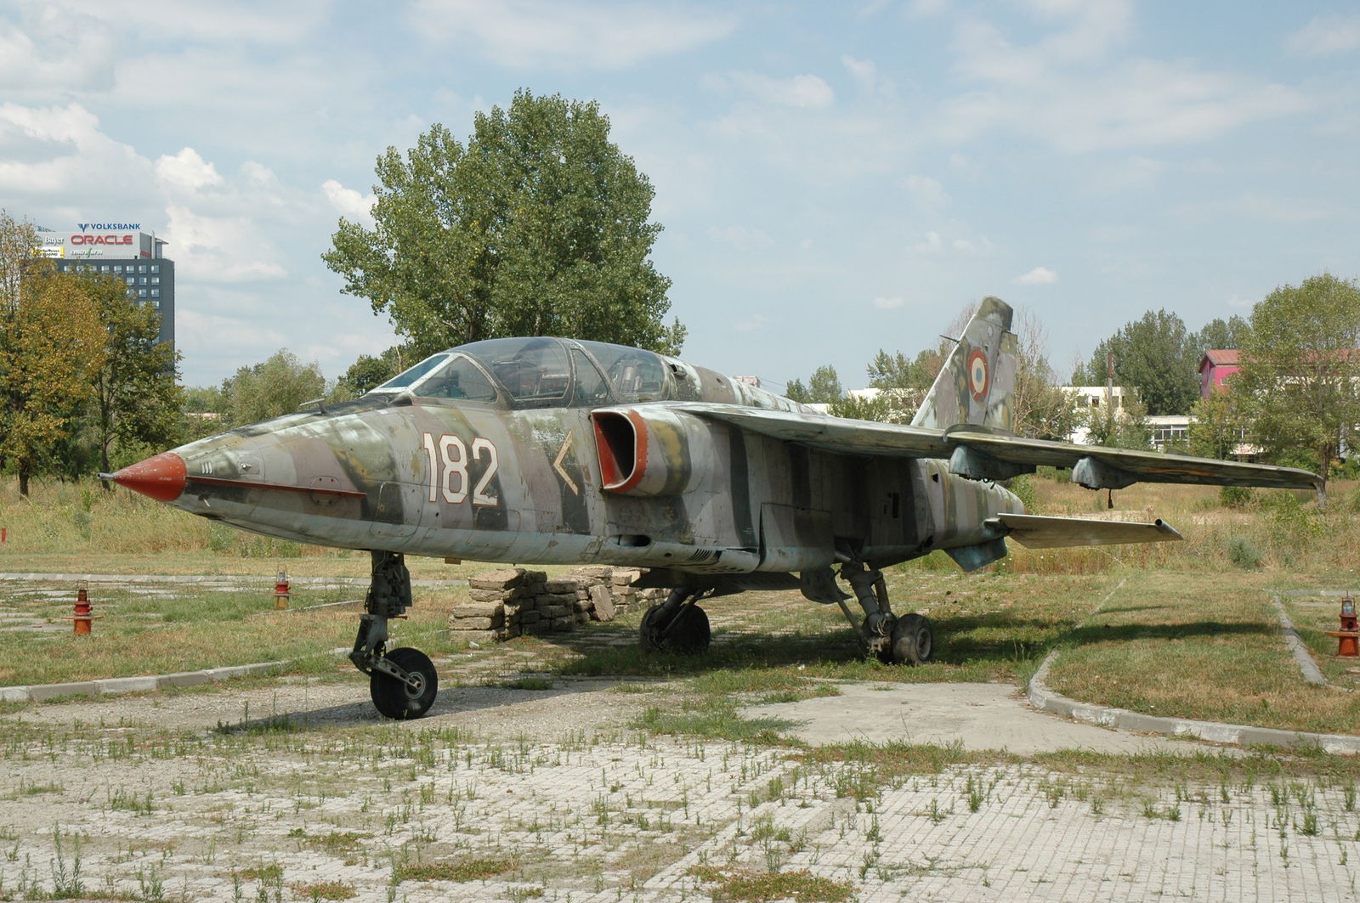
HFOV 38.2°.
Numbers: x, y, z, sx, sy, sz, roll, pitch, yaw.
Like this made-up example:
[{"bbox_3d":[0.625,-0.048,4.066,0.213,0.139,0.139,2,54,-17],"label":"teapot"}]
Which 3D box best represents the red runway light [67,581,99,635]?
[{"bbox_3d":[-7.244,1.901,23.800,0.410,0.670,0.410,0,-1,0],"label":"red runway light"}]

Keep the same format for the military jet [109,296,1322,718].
[{"bbox_3d":[0.300,-0.015,18.691,9.350,4.250,14.675,-1,-1,32],"label":"military jet"}]

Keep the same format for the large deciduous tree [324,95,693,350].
[{"bbox_3d":[-6.096,-4.713,67.830,12.521,15.730,11.269,0,-1,-5],"label":"large deciduous tree"}]

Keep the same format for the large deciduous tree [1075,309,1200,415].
[{"bbox_3d":[36.178,-3.083,154.824,9.821,16.251,8.839,0,-1,13],"label":"large deciduous tree"}]

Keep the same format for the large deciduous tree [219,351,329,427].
[{"bbox_3d":[-21.309,-0.737,102.899,5.634,9.294,5.071,0,-1,-12],"label":"large deciduous tree"}]

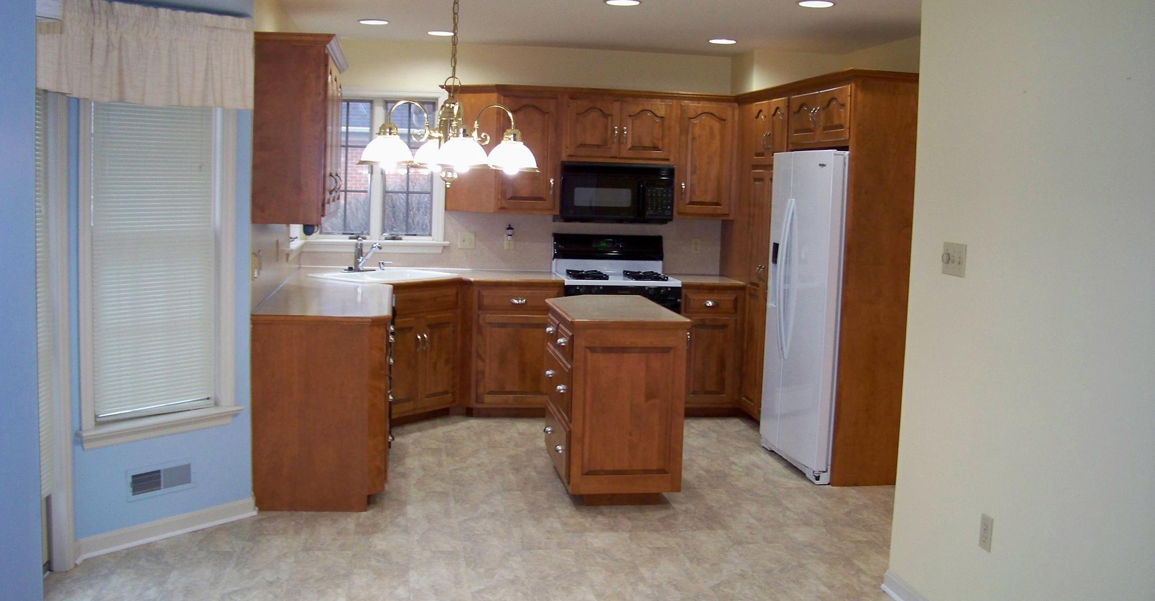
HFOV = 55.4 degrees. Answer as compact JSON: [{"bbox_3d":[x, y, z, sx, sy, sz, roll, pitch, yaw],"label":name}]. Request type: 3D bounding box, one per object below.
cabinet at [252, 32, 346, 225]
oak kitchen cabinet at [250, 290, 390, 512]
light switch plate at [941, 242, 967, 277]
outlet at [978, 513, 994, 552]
[{"bbox_3d":[-1.331,-0.812,5.368,0.358,0.842,1.035,1,6,-9],"label":"cabinet"},{"bbox_3d":[-1.269,0.454,5.656,0.615,0.914,1.300,1,6,-9],"label":"oak kitchen cabinet"},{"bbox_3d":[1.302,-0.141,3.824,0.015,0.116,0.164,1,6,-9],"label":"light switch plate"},{"bbox_3d":[1.329,0.758,3.590,0.010,0.115,0.072,1,6,-9],"label":"outlet"}]

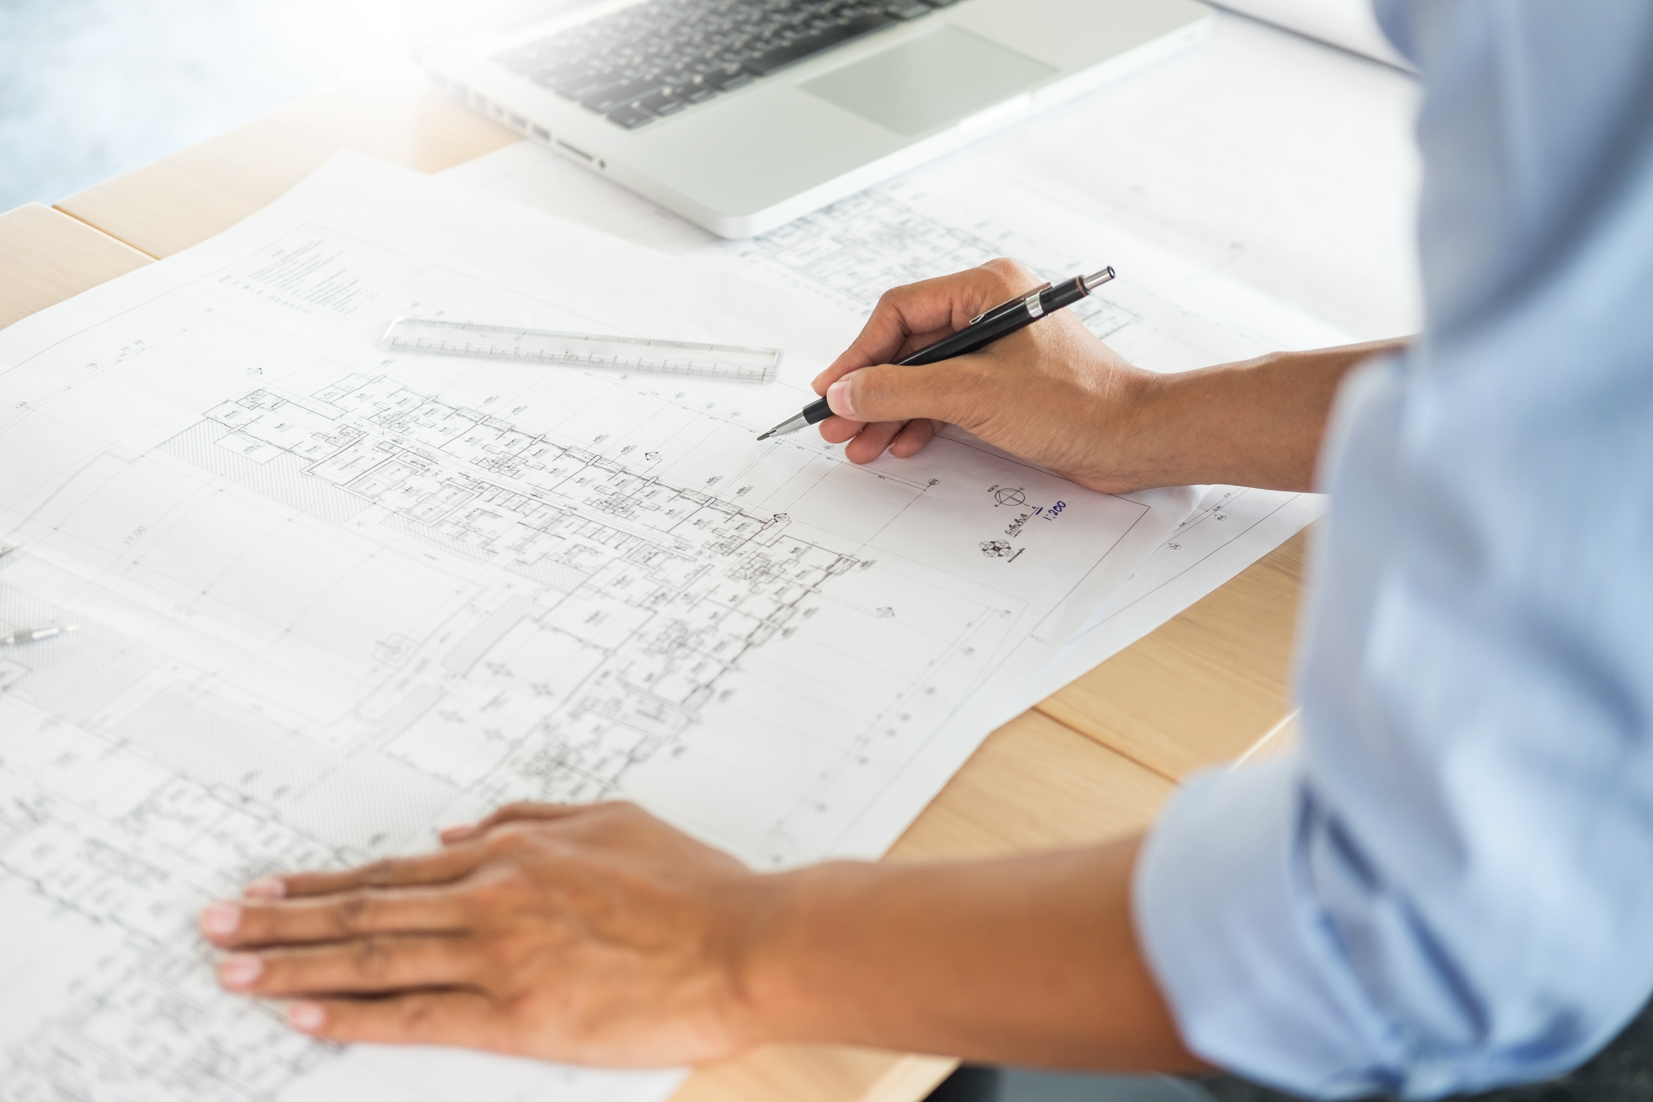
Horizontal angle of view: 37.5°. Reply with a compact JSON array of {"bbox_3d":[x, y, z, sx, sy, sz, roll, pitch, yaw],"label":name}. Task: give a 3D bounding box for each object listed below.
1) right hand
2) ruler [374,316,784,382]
[{"bbox_3d":[0.065,-0.075,0.904,0.134,0.071,0.090,8,35,11],"label":"right hand"},{"bbox_3d":[-0.098,-0.080,0.969,0.158,0.002,0.028,6,34,7],"label":"ruler"}]

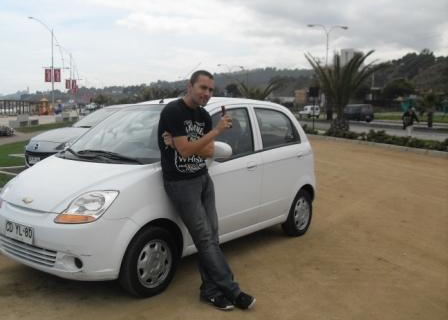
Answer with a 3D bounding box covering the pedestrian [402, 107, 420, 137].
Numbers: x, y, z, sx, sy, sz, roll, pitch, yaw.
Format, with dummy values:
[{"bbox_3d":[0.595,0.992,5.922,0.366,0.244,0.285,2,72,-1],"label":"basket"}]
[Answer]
[{"bbox_3d":[11.746,-2.417,30.000,0.750,1.700,0.600,0,7,-17],"label":"pedestrian"}]

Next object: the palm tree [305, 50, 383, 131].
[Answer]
[{"bbox_3d":[6.613,-3.712,26.500,4.300,4.650,4.200,2,6,0],"label":"palm tree"}]

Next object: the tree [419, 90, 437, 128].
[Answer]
[{"bbox_3d":[18.697,-4.721,44.000,1.900,3.500,1.900,2,6,0],"label":"tree"}]

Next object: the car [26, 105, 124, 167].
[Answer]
[{"bbox_3d":[-1.700,-0.348,9.100,1.690,1.460,4.150,7,8,36],"label":"car"}]

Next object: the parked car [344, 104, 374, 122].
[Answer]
[{"bbox_3d":[14.774,-5.018,53.000,1.780,1.930,4.600,-1,7,-25],"label":"parked car"}]

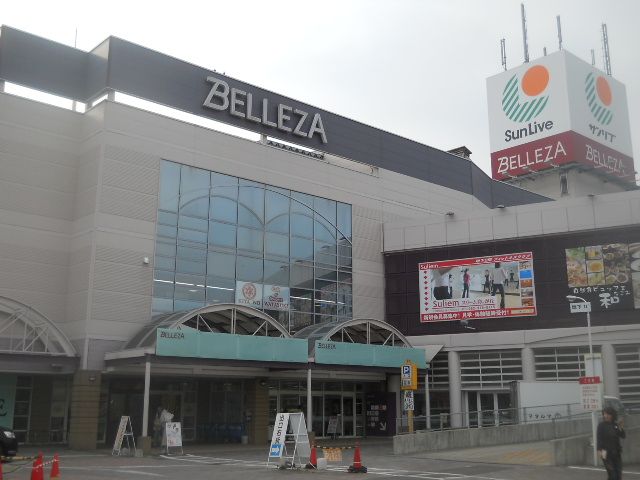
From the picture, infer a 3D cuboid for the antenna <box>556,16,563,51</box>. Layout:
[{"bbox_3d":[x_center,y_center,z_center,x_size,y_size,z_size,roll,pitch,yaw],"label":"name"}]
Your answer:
[{"bbox_3d":[21.982,-19.026,69.623,0.270,3.520,0.280,11,-17,-41],"label":"antenna"}]

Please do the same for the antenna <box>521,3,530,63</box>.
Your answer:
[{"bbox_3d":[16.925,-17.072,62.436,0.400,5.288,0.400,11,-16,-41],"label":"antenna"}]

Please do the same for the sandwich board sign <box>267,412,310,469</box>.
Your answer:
[{"bbox_3d":[-0.770,5.345,20.255,0.900,1.410,0.820,-12,-17,42],"label":"sandwich board sign"}]

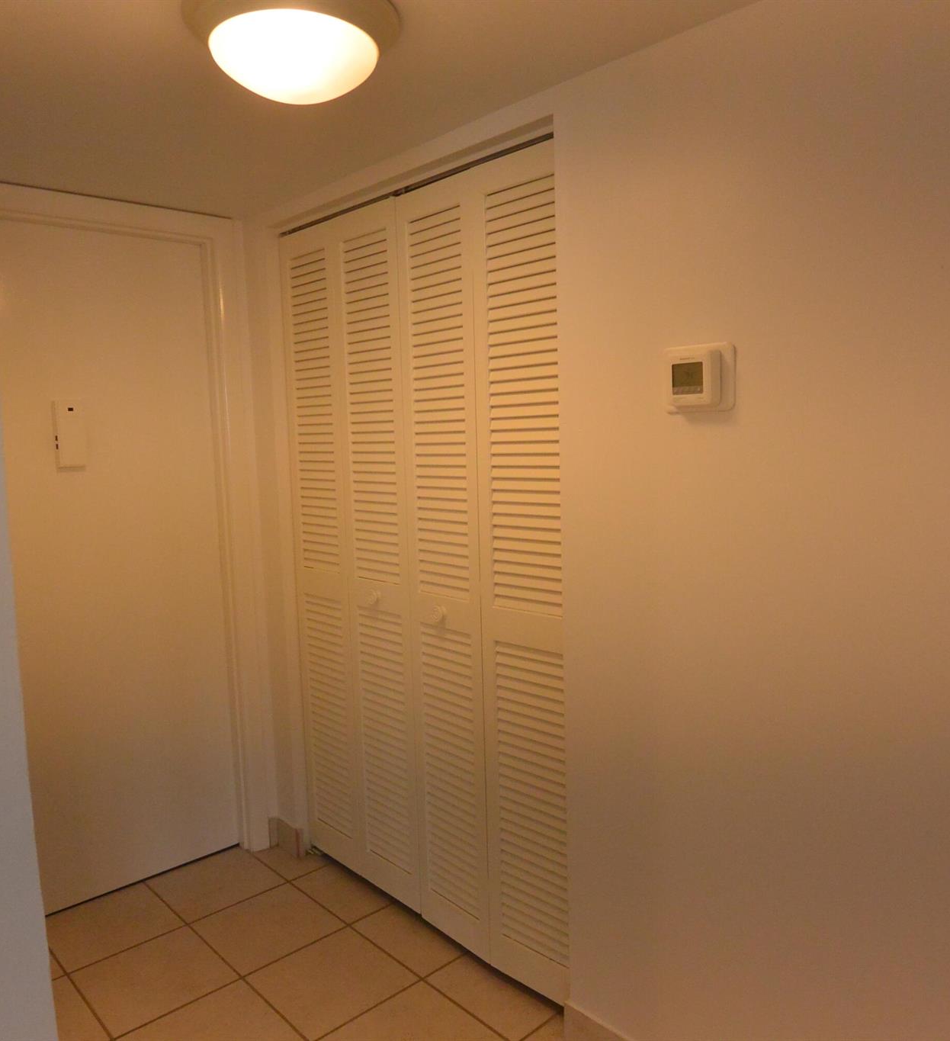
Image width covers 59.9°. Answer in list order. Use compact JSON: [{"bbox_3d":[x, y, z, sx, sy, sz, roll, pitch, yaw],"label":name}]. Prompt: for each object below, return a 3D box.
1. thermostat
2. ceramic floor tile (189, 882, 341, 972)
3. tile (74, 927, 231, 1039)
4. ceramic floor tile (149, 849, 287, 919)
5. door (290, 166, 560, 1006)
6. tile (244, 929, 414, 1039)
[{"bbox_3d":[0.402,-0.260,1.507,0.030,0.121,0.149,-7,8,-42],"label":"thermostat"},{"bbox_3d":[-0.604,1.190,2.409,0.328,0.010,0.328,-7,8,-42],"label":"ceramic floor tile"},{"bbox_3d":[-0.851,1.219,2.192,0.328,0.010,0.328,-7,8,-42],"label":"tile"},{"bbox_3d":[-0.831,1.170,2.656,0.328,0.010,0.328,-7,8,-42],"label":"ceramic floor tile"},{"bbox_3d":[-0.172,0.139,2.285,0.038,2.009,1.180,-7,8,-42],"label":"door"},{"bbox_3d":[-0.374,1.209,2.167,0.328,0.010,0.328,-7,8,-42],"label":"tile"}]

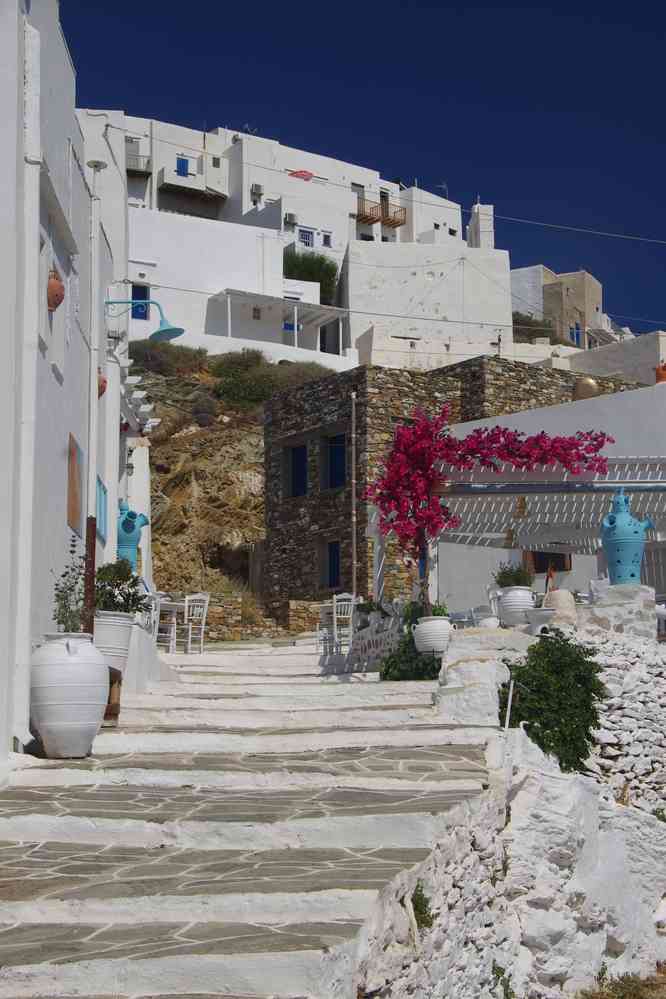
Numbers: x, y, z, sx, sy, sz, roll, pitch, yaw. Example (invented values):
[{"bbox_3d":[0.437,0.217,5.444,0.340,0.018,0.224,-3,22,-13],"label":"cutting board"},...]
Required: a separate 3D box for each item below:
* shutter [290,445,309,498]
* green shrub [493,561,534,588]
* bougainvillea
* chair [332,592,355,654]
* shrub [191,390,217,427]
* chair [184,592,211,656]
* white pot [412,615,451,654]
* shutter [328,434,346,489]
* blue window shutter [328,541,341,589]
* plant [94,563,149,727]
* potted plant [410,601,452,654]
[{"bbox_3d":[-0.830,-0.719,44.000,0.080,1.270,0.800,3,-7,-28],"label":"shutter"},{"bbox_3d":[2.185,0.908,21.500,0.500,0.350,0.480,0,-6,0],"label":"green shrub"},{"bbox_3d":[2.000,0.026,22.700,3.100,2.450,1.400,0,-6,0],"label":"bougainvillea"},{"bbox_3d":[0.133,1.829,26.200,0.410,0.900,0.430,3,-7,-30],"label":"chair"},{"bbox_3d":[-4.084,-2.869,56.000,0.850,1.100,0.850,0,-6,0],"label":"shrub"},{"bbox_3d":[-2.058,1.829,26.200,0.410,0.900,0.430,4,-7,-35],"label":"chair"},{"bbox_3d":[1.248,1.698,22.500,0.520,0.480,0.480,0,-6,0],"label":"white pot"},{"bbox_3d":[0.107,-0.903,42.200,0.080,1.270,0.840,3,-7,-28],"label":"shutter"},{"bbox_3d":[0.036,1.548,42.300,0.080,1.140,0.650,3,-7,-28],"label":"blue window shutter"},{"bbox_3d":[-1.991,1.362,16.800,0.540,1.600,0.520,0,-6,0],"label":"plant"},{"bbox_3d":[1.248,1.622,22.500,0.520,0.670,0.500,0,-6,0],"label":"potted plant"}]

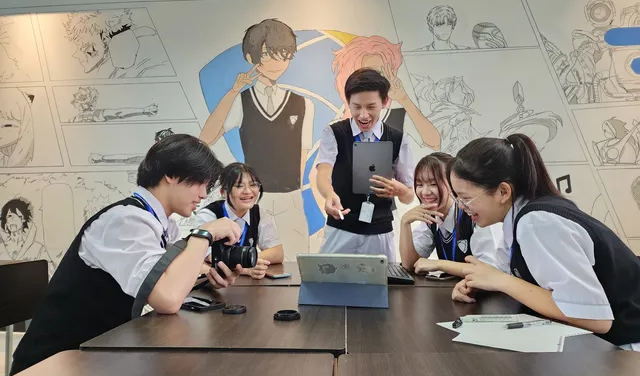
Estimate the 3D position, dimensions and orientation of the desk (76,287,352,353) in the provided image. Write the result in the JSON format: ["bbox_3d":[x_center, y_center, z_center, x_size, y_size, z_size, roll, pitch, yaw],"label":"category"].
[{"bbox_3d":[-0.200,0.708,1.179,0.548,0.740,0.654,0,-2,4],"label":"desk"}]

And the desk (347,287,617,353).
[{"bbox_3d":[0.354,0.705,1.154,0.548,0.740,0.654,0,-2,4],"label":"desk"}]

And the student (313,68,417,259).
[{"bbox_3d":[0.216,0.274,2.042,0.480,1.664,0.420,0,-2,3],"label":"student"}]

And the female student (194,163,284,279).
[{"bbox_3d":[-0.358,0.498,1.834,0.450,1.206,0.620,0,-2,-16],"label":"female student"}]

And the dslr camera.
[{"bbox_3d":[-0.242,0.195,1.190,0.120,0.092,0.125,-1,-2,10],"label":"dslr camera"}]

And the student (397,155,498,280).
[{"bbox_3d":[0.532,0.477,1.685,0.470,1.231,0.600,-1,-2,27],"label":"student"}]

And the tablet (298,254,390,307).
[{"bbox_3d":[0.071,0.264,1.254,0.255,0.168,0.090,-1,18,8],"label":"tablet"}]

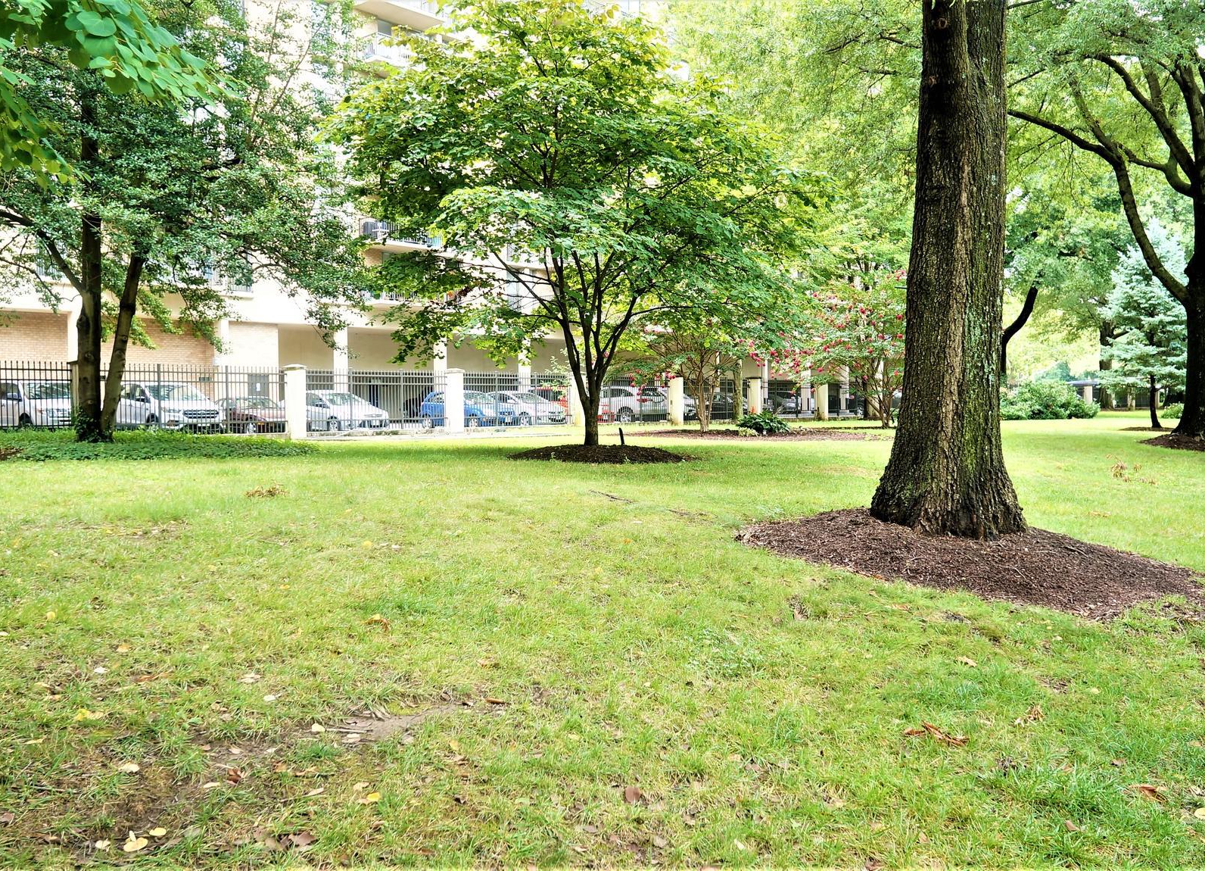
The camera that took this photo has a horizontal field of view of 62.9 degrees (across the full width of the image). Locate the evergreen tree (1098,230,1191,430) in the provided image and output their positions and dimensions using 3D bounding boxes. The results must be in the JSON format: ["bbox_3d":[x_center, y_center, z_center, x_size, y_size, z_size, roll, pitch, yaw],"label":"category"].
[{"bbox_3d":[22.052,-4.266,39.500,4.100,7.900,4.100,1,3,29],"label":"evergreen tree"}]

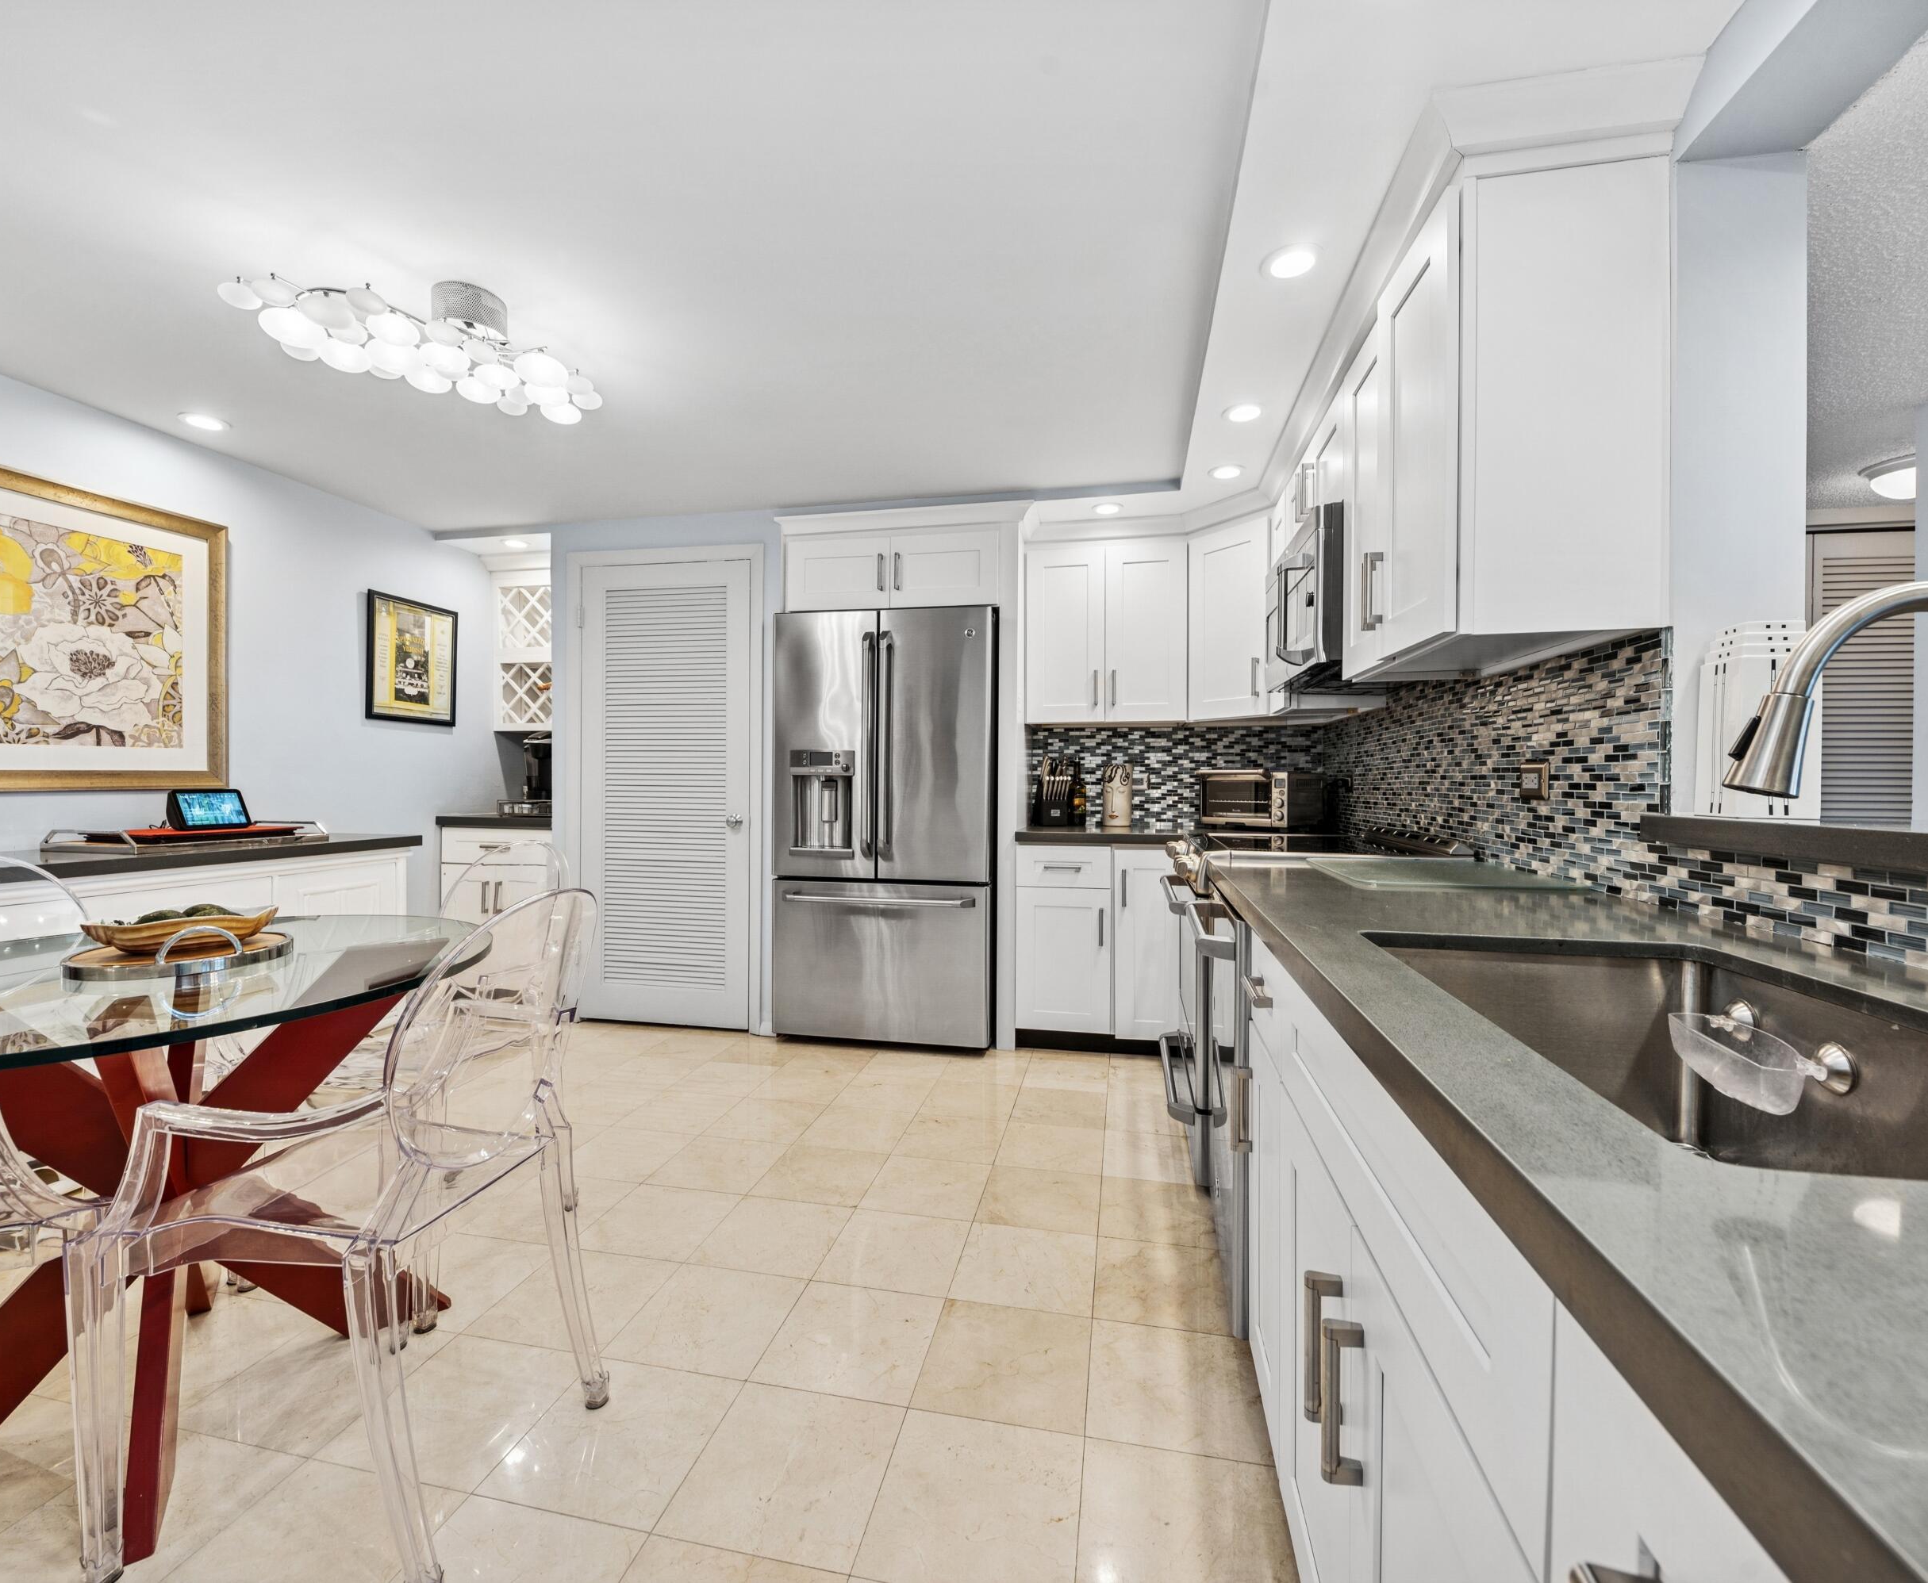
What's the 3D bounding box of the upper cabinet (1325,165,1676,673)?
[{"bbox_3d":[1.045,-0.653,1.637,0.330,0.765,0.680,0,1,12],"label":"upper cabinet"}]

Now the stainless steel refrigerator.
[{"bbox_3d":[-0.275,0.146,3.495,0.910,1.775,0.760,0,1,12],"label":"stainless steel refrigerator"}]

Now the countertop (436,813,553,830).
[{"bbox_3d":[-2.139,0.147,4.018,0.630,0.045,0.640,1,1,12],"label":"countertop"}]

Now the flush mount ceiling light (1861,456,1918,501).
[{"bbox_3d":[3.849,-1.258,3.201,0.320,0.120,0.320,1,1,12],"label":"flush mount ceiling light"}]

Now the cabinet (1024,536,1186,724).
[{"bbox_3d":[0.630,-0.676,3.483,0.672,0.760,0.330,0,1,12],"label":"cabinet"}]

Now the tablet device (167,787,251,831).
[{"bbox_3d":[-2.449,0.058,2.575,0.092,0.127,0.193,1,1,17],"label":"tablet device"}]

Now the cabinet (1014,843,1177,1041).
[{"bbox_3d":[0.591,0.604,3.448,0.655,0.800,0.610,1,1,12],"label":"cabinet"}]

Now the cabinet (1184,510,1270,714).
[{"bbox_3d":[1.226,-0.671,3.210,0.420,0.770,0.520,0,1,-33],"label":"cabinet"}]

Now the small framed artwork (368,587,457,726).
[{"bbox_3d":[-2.516,-0.589,3.633,0.030,0.557,0.460,0,1,12],"label":"small framed artwork"}]

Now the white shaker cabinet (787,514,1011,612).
[{"bbox_3d":[-0.225,-0.919,3.538,0.960,0.360,0.600,0,1,12],"label":"white shaker cabinet"}]

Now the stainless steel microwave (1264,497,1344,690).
[{"bbox_3d":[1.119,-0.519,2.277,0.395,0.410,0.760,1,1,12],"label":"stainless steel microwave"}]

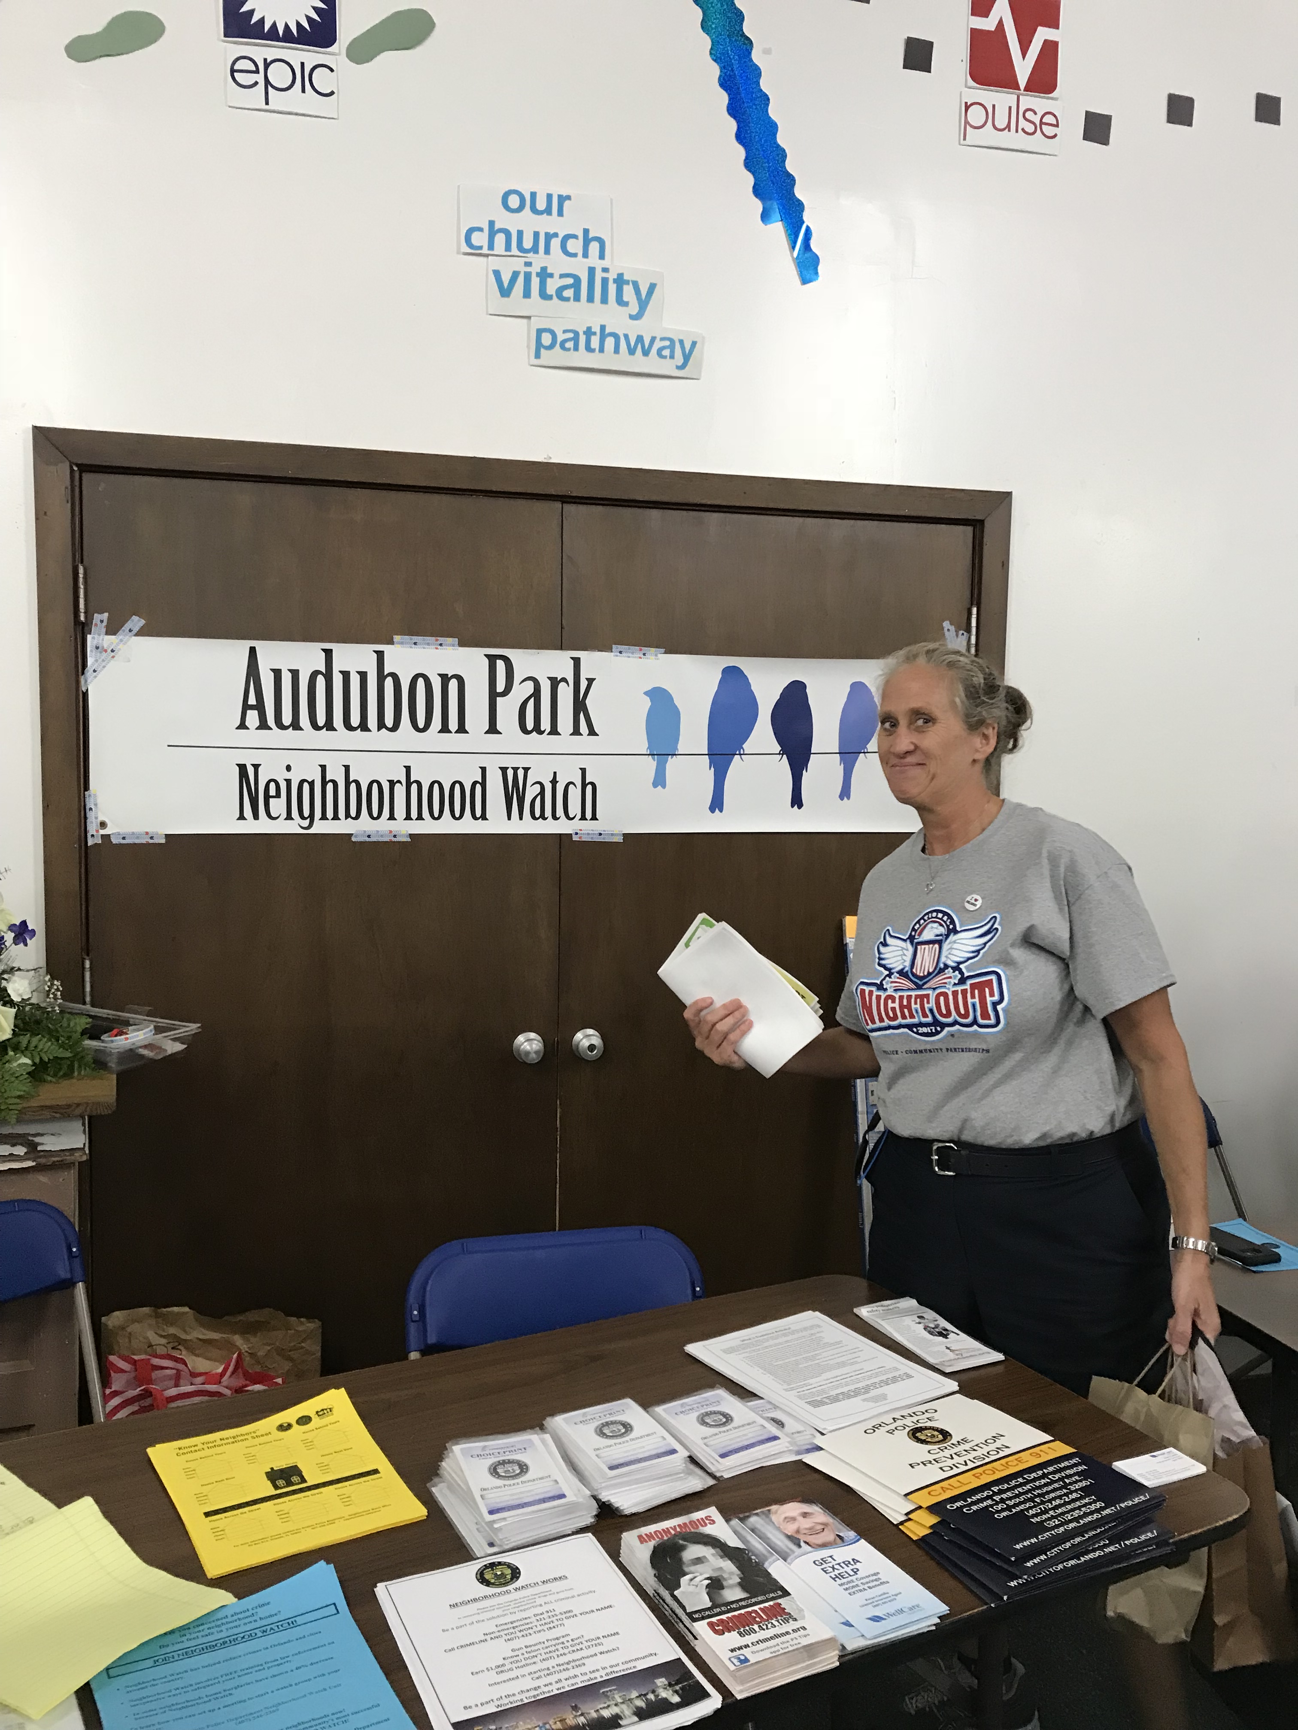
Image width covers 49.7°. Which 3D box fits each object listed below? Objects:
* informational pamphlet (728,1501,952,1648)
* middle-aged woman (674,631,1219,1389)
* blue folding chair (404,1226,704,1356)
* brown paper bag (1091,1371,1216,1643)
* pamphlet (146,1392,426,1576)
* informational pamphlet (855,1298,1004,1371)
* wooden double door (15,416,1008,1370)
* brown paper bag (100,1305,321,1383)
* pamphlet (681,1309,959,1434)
[{"bbox_3d":[0.178,0.680,1.367,0.112,0.012,0.225,-2,5,-28],"label":"informational pamphlet"},{"bbox_3d":[0.428,0.531,1.968,0.570,1.690,0.520,-3,6,-38],"label":"middle-aged woman"},{"bbox_3d":[-0.093,0.978,2.005,0.460,0.790,0.480,0,5,-14],"label":"blue folding chair"},{"bbox_3d":[0.646,0.824,1.790,0.090,0.290,0.165,-4,6,-44],"label":"brown paper bag"},{"bbox_3d":[-0.398,0.658,1.509,0.222,0.018,0.285,-2,5,-31],"label":"pamphlet"},{"bbox_3d":[0.378,0.638,1.908,0.097,0.015,0.222,-1,5,-24],"label":"informational pamphlet"},{"bbox_3d":[-0.181,0.241,2.917,1.992,2.110,0.100,0,5,-15],"label":"wooden double door"},{"bbox_3d":[-0.828,1.087,2.656,0.370,0.450,0.210,0,5,-15],"label":"brown paper bag"},{"bbox_3d":[0.219,0.646,1.797,0.222,0.012,0.285,-2,6,-33],"label":"pamphlet"}]

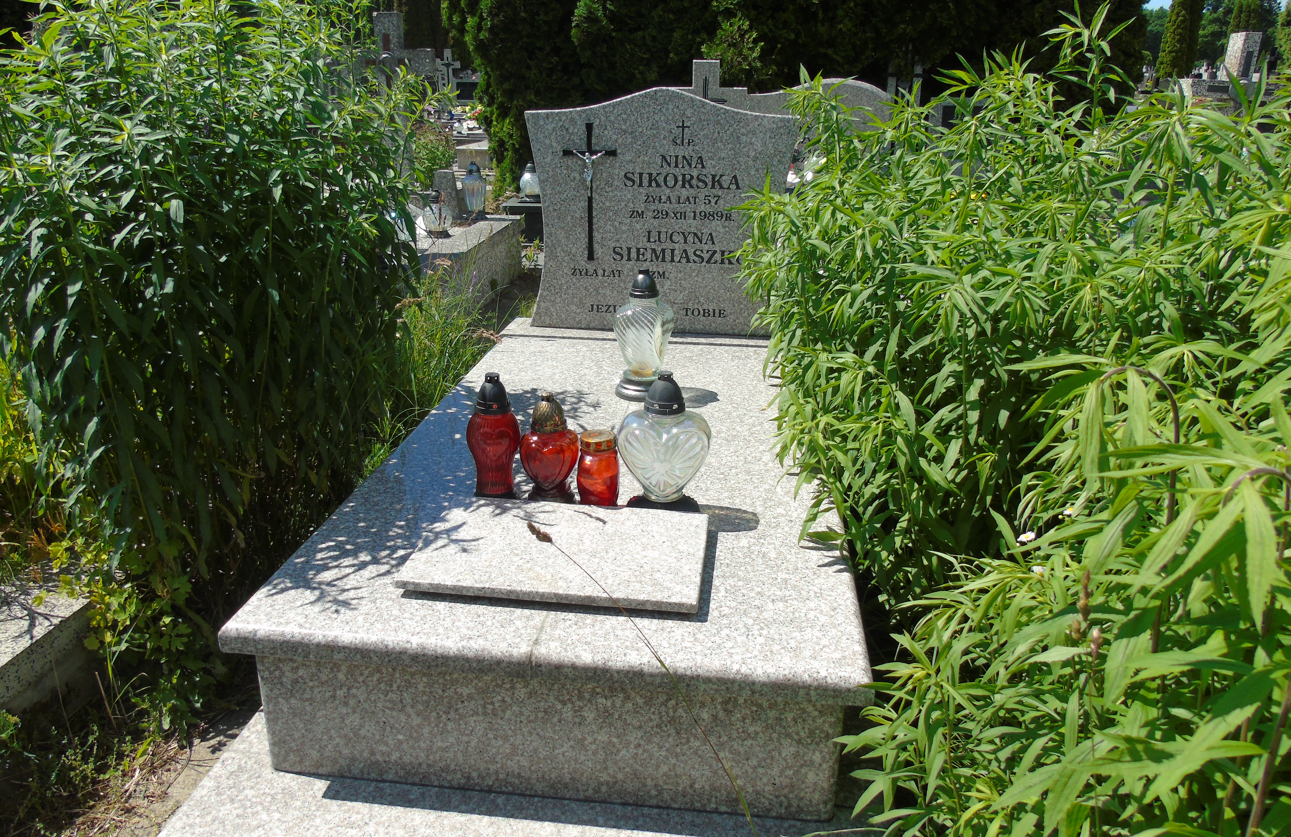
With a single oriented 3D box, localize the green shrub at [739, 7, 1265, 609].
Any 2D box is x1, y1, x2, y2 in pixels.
[{"bbox_3d":[0.822,-0.288,2.332,0.921,1.271,1.406,3,21,5],"label":"green shrub"}]

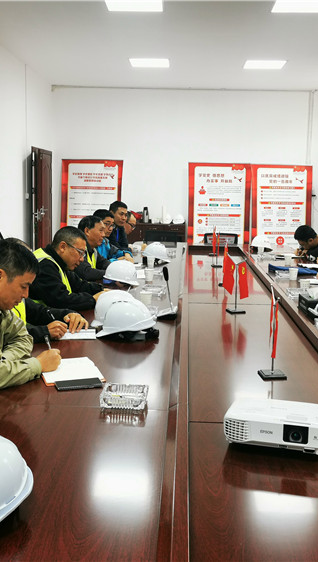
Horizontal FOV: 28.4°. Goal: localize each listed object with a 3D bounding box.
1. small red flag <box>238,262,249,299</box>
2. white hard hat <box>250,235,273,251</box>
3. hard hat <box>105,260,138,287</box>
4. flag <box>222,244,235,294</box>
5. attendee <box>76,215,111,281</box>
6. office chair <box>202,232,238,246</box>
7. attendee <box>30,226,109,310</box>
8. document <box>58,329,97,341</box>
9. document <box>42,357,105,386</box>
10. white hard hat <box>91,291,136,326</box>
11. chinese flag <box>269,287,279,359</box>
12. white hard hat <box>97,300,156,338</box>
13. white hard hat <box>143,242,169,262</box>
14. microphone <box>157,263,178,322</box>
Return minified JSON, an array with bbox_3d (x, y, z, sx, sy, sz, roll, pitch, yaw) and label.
[{"bbox_3d":[0.513,-0.003,3.802,0.030,0.210,0.140,-1,9,-15],"label":"small red flag"},{"bbox_3d":[1.215,-0.449,7.512,0.280,0.180,0.220,7,8,5],"label":"white hard hat"},{"bbox_3d":[-0.243,-0.063,4.400,0.275,0.150,0.210,13,9,2],"label":"hard hat"},{"bbox_3d":[0.449,-0.055,3.879,0.030,0.250,0.140,-2,9,-20],"label":"flag"},{"bbox_3d":[-0.590,0.109,4.993,0.740,1.250,0.530,2,8,7],"label":"attendee"},{"bbox_3d":[0.897,-0.248,9.070,0.580,0.890,0.600,1,8,2],"label":"office chair"},{"bbox_3d":[-0.625,0.281,3.734,0.620,1.210,0.570,2,9,7],"label":"attendee"},{"bbox_3d":[-0.382,0.244,2.934,0.210,0.012,0.200,0,8,-5],"label":"document"},{"bbox_3d":[-0.341,0.340,2.386,0.210,0.015,0.300,-1,8,-15],"label":"document"},{"bbox_3d":[-0.197,0.146,3.098,0.275,0.180,0.215,0,9,-6],"label":"white hard hat"},{"bbox_3d":[0.460,0.160,2.537,0.050,0.250,0.300,1,8,2],"label":"chinese flag"},{"bbox_3d":[-0.146,0.177,2.898,0.275,0.180,0.215,0,9,-8],"label":"white hard hat"},{"bbox_3d":[-0.012,-0.257,5.977,0.280,0.180,0.220,9,9,4],"label":"white hard hat"},{"bbox_3d":[0.048,0.061,3.357,0.125,0.280,0.165,2,9,2],"label":"microphone"}]

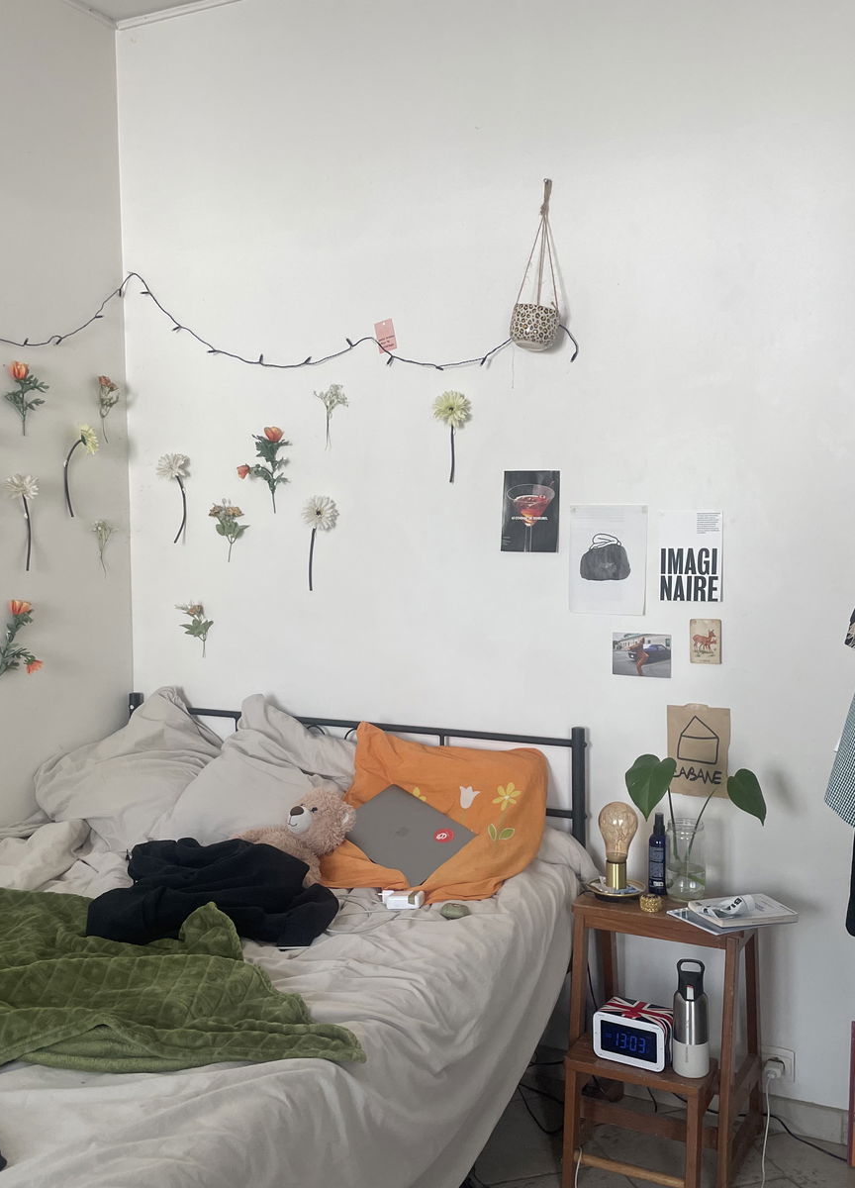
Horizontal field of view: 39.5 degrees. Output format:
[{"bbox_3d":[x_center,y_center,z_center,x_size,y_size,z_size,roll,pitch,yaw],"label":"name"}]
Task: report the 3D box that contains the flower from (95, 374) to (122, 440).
[{"bbox_3d":[-0.910,-0.529,3.390,0.055,0.183,0.078,1,4,27],"label":"flower"}]

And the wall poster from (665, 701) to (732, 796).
[{"bbox_3d":[0.638,0.372,2.799,0.146,0.214,0.008,1,4,28],"label":"wall poster"}]

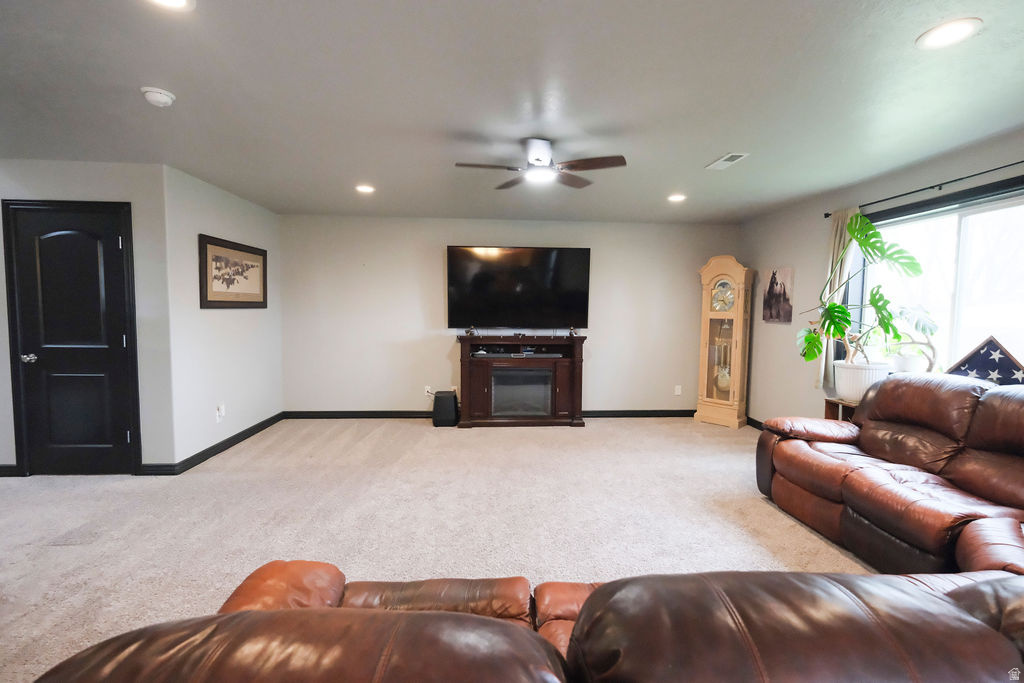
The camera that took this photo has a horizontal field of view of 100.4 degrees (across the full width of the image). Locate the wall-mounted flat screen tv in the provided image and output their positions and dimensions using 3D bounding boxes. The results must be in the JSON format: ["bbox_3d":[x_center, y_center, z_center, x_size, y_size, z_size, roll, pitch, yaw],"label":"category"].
[{"bbox_3d":[0.085,-0.638,5.101,1.685,0.955,0.065,0,8,-3],"label":"wall-mounted flat screen tv"}]

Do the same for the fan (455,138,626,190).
[{"bbox_3d":[0.189,-1.162,2.792,1.070,0.280,1.050,1,4,4],"label":"fan"}]

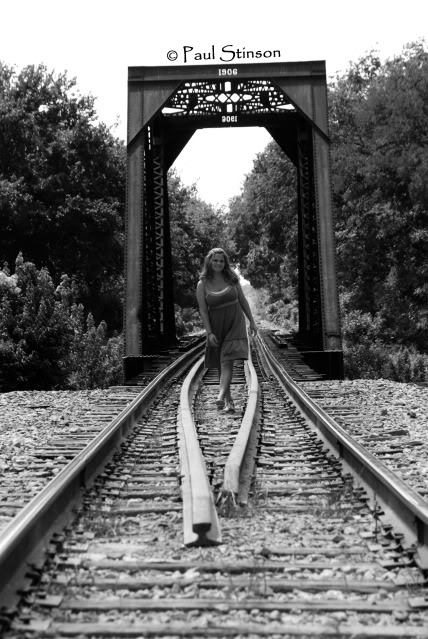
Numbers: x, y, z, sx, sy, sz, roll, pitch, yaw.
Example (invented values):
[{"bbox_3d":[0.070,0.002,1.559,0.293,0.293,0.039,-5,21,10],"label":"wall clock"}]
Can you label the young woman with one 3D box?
[{"bbox_3d":[0.122,0.097,22.000,0.560,1.620,0.420,-1,0,7],"label":"young woman"}]

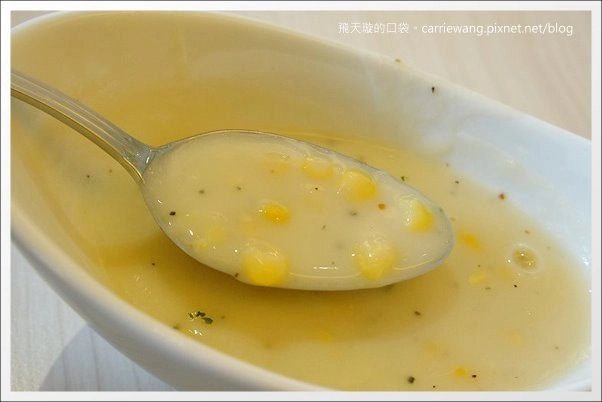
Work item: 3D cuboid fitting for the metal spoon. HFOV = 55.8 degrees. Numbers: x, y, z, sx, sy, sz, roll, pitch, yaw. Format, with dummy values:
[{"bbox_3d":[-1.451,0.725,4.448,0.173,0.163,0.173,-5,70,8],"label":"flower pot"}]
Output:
[{"bbox_3d":[-0.059,-0.019,0.110,0.195,0.026,0.044,16,46,-10],"label":"metal spoon"}]

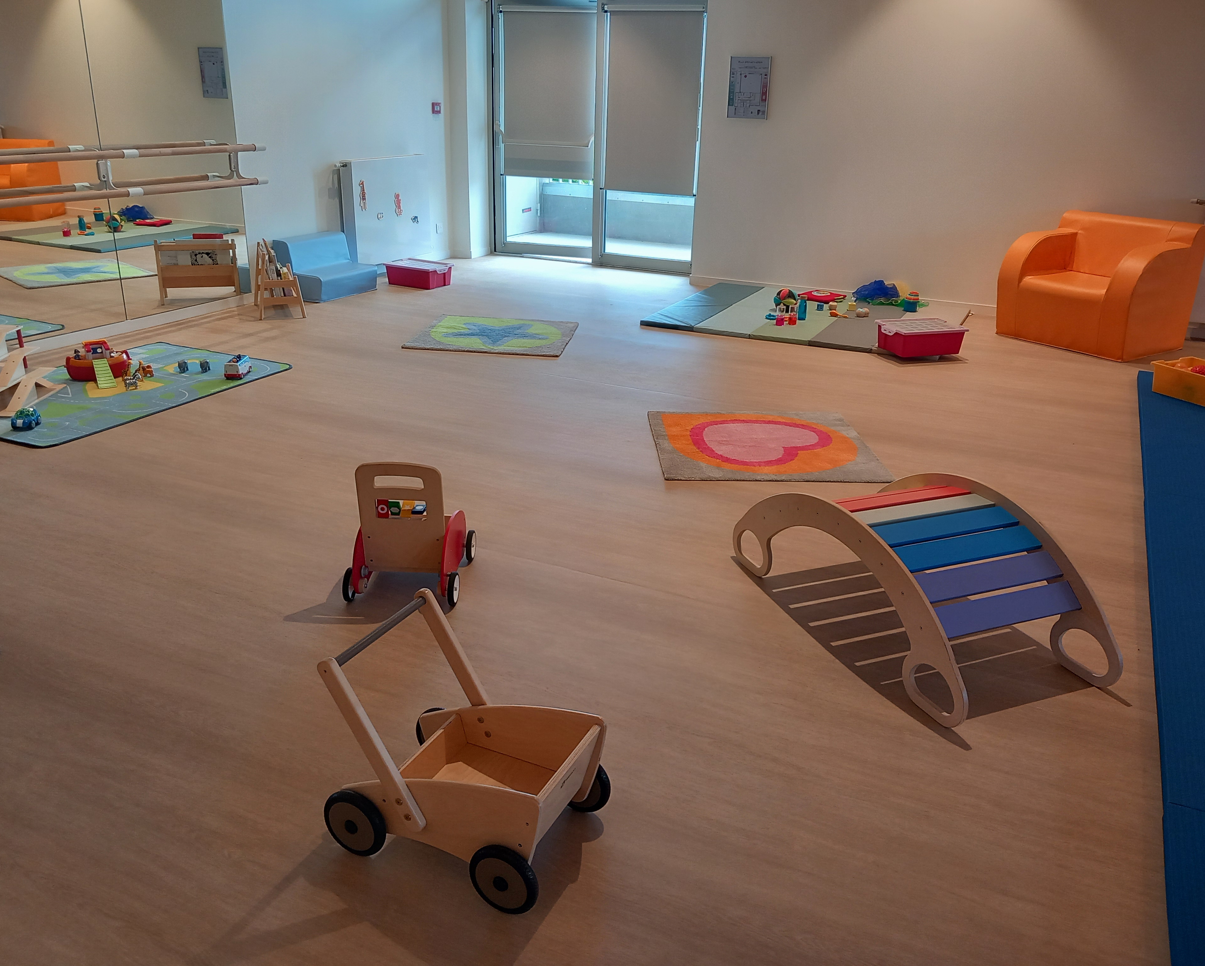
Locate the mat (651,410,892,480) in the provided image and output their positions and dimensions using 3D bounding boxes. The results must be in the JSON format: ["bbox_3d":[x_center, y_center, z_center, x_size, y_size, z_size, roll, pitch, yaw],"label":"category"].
[{"bbox_3d":[0.689,-0.182,4.394,0.907,0.014,0.907,1,21,-3],"label":"mat"}]

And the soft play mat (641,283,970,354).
[{"bbox_3d":[1.507,-1.192,7.241,2.000,0.037,1.630,11,23,23],"label":"soft play mat"}]

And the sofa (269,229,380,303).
[{"bbox_3d":[-1.978,-1.557,7.199,0.414,0.391,0.582,12,24,25],"label":"sofa"}]

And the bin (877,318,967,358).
[{"bbox_3d":[1.872,-0.852,5.917,0.432,0.153,0.315,-5,22,-16],"label":"bin"}]

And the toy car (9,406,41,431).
[{"bbox_3d":[-2.475,-0.280,4.318,0.085,0.078,0.112,-3,22,-12],"label":"toy car"}]

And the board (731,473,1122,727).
[{"bbox_3d":[0.940,0.222,3.077,0.556,0.424,1.137,-8,23,-22],"label":"board"}]

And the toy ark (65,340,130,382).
[{"bbox_3d":[-2.701,-0.654,5.368,0.315,0.188,0.155,-11,25,-29],"label":"toy ark"}]

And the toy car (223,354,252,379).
[{"bbox_3d":[-1.980,-0.643,5.469,0.090,0.120,0.155,1,21,-2],"label":"toy car"}]

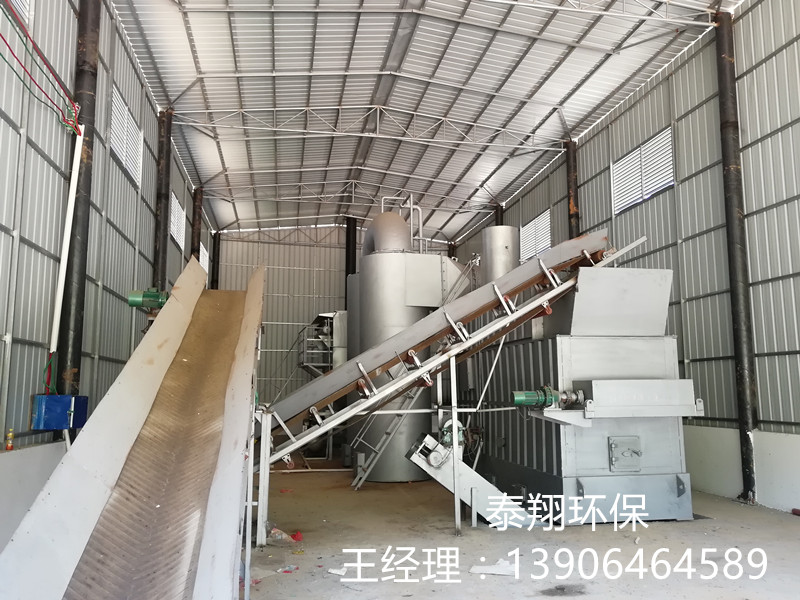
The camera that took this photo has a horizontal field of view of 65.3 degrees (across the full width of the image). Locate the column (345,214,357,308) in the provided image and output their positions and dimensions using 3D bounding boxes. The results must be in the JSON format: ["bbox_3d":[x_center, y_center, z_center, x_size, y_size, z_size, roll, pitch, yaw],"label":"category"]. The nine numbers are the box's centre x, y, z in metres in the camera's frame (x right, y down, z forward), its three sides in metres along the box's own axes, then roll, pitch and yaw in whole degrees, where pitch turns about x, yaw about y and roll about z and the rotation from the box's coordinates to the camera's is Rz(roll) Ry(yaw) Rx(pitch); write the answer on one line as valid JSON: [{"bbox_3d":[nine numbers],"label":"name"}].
[{"bbox_3d":[-1.966,0.932,24.981,0.380,8.840,0.380,1,-8,-11],"label":"column"}]

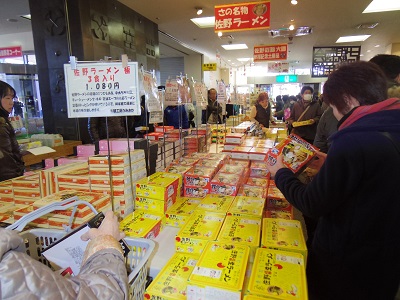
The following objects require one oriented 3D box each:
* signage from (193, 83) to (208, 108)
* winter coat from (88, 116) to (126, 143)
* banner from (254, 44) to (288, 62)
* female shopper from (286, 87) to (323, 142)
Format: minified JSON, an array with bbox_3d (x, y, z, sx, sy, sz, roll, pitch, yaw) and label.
[{"bbox_3d":[0.006,-0.670,3.300,0.200,0.310,0.020,1,11,3],"label":"signage"},{"bbox_3d":[-1.134,-0.230,3.260,0.500,0.680,0.320,-6,12,-27],"label":"winter coat"},{"bbox_3d":[1.506,-2.040,5.600,0.680,0.315,0.020,0,11,15],"label":"banner"},{"bbox_3d":[1.555,-0.145,3.980,0.500,1.570,0.360,4,11,19],"label":"female shopper"}]

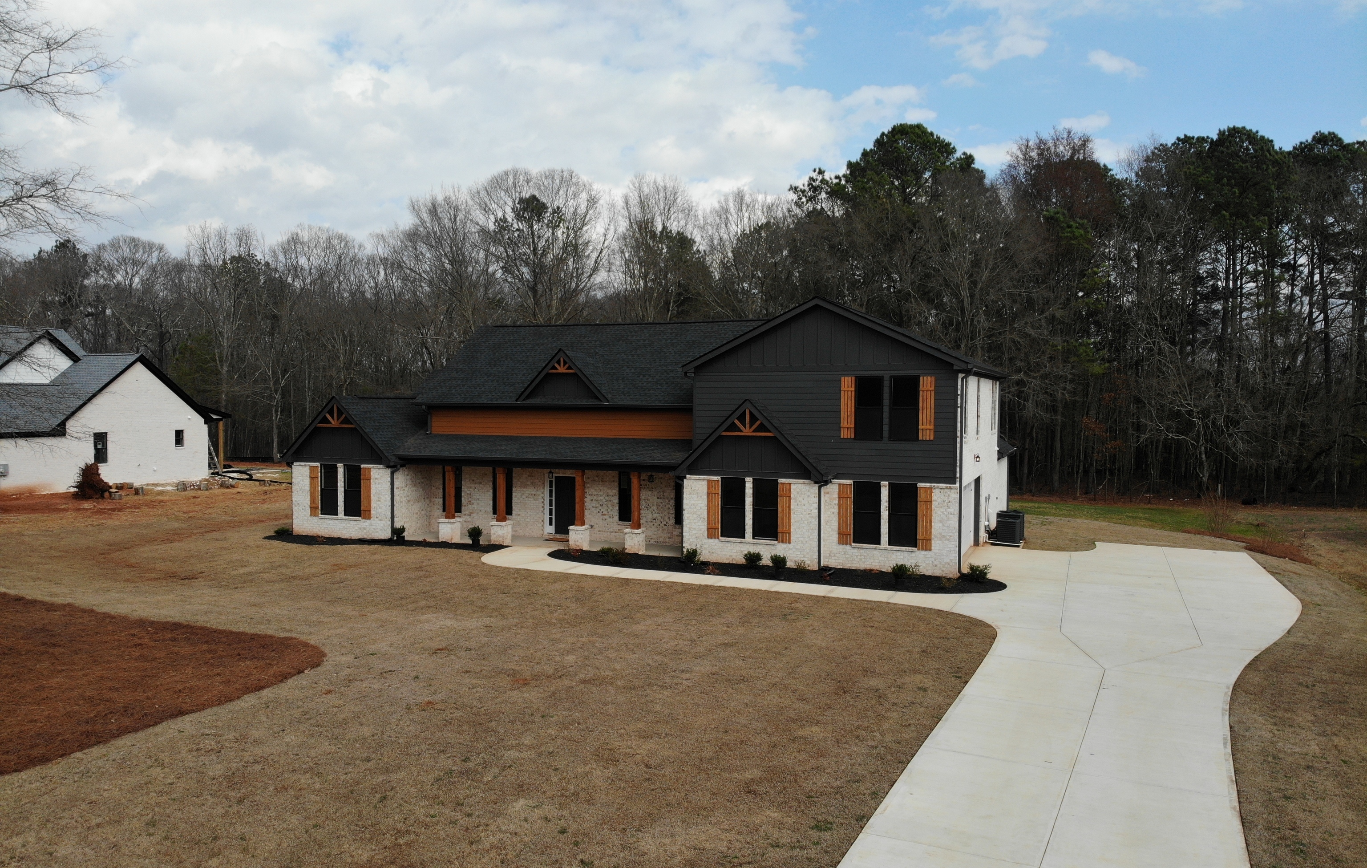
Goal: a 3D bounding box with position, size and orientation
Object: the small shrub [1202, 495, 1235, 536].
[{"bbox_3d":[19.860,2.934,35.137,1.094,1.492,1.094,1,3,30],"label":"small shrub"}]

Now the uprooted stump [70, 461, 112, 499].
[{"bbox_3d":[-28.012,2.098,44.788,1.689,1.783,1.536,-1,3,-32],"label":"uprooted stump"}]

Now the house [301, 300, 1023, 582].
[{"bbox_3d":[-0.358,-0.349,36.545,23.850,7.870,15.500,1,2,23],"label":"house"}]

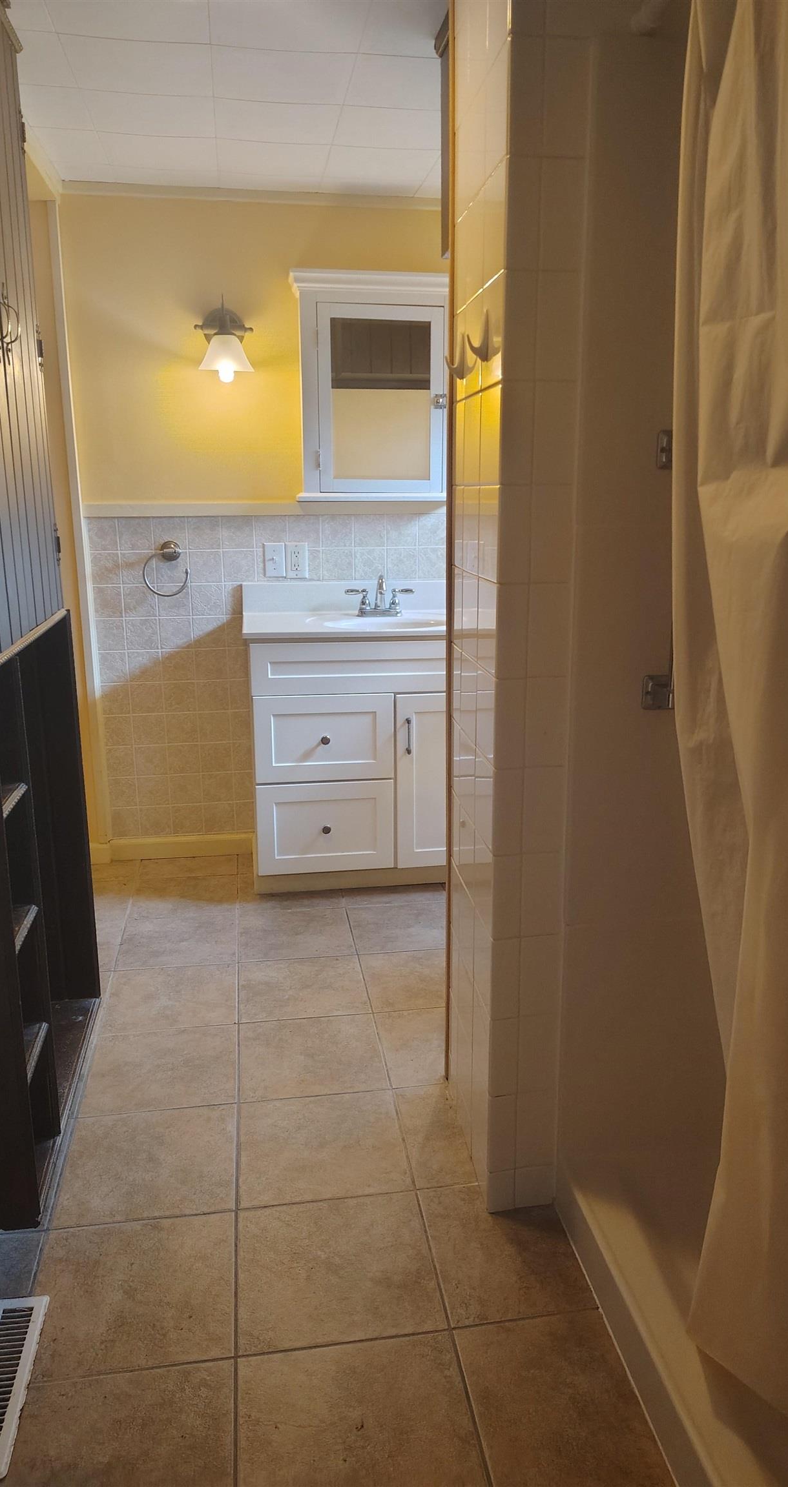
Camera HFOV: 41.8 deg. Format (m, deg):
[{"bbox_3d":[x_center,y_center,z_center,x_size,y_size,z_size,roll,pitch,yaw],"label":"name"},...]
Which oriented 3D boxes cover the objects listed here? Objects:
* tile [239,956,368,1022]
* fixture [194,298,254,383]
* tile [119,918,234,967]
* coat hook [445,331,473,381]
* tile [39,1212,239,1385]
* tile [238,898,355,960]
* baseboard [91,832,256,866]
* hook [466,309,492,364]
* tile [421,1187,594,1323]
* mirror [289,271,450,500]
[{"bbox_3d":[-0.242,0.649,2.728,0.330,0.010,0.330,-3,15,-8],"label":"tile"},{"bbox_3d":[-0.524,-1.247,3.196,0.180,0.250,0.200,-3,15,-8],"label":"fixture"},{"bbox_3d":[-0.627,0.587,3.033,0.331,0.010,0.331,-3,15,-8],"label":"tile"},{"bbox_3d":[0.105,-0.671,1.790,0.032,0.081,0.027,-3,15,-8],"label":"coat hook"},{"bbox_3d":[-0.435,0.922,1.737,0.331,0.010,0.331,-3,15,-8],"label":"tile"},{"bbox_3d":[-0.292,0.571,3.078,0.331,0.010,0.331,-3,15,-8],"label":"tile"},{"bbox_3d":[-0.785,0.370,3.668,0.555,0.073,0.025,-2,15,-6],"label":"baseboard"},{"bbox_3d":[0.128,-0.635,1.609,0.033,0.080,0.020,-3,15,-8],"label":"hook"},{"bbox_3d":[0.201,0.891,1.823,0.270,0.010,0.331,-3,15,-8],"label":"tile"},{"bbox_3d":[-0.045,-1.129,3.307,0.550,0.685,0.140,-2,15,-6],"label":"mirror"}]

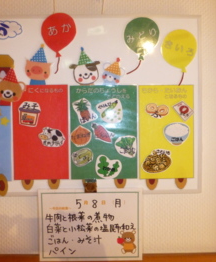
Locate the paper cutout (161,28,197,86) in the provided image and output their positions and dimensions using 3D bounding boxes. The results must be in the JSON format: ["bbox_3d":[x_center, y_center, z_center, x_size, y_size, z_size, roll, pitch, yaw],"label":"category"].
[{"bbox_3d":[0.213,-0.218,0.749,0.108,0.167,0.008,-1,2,-1],"label":"paper cutout"}]

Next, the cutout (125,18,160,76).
[{"bbox_3d":[0.101,-0.252,0.746,0.106,0.169,0.008,-1,2,-1],"label":"cutout"}]

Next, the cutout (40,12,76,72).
[{"bbox_3d":[-0.144,-0.258,0.741,0.104,0.178,0.008,-1,2,-1],"label":"cutout"}]

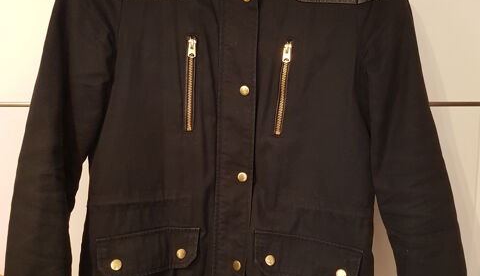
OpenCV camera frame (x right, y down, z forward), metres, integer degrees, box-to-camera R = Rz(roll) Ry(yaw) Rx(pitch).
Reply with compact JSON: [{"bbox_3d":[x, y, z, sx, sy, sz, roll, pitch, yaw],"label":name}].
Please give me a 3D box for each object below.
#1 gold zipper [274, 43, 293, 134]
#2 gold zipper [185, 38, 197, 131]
[{"bbox_3d":[0.064,-0.072,0.696,0.015,0.140,0.010,6,6,-1],"label":"gold zipper"},{"bbox_3d":[-0.072,-0.079,0.696,0.015,0.140,0.010,2,6,0],"label":"gold zipper"}]

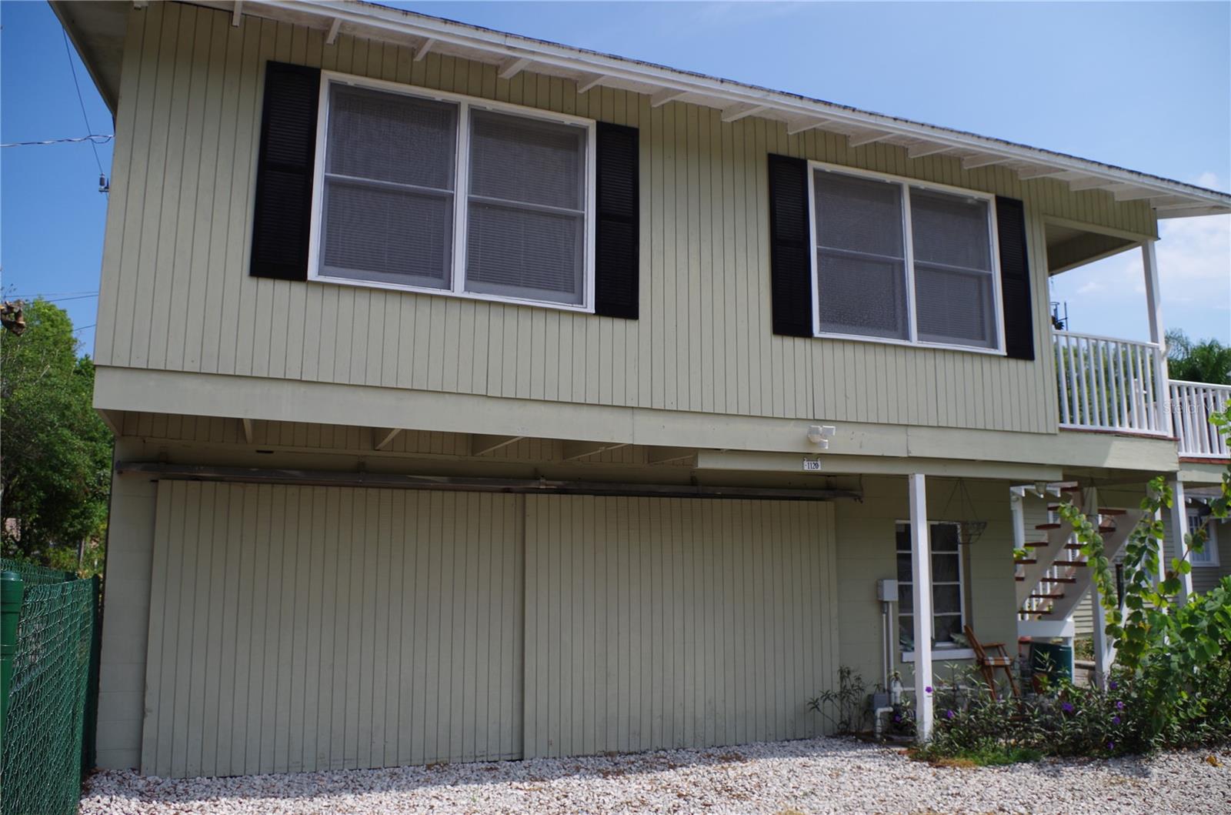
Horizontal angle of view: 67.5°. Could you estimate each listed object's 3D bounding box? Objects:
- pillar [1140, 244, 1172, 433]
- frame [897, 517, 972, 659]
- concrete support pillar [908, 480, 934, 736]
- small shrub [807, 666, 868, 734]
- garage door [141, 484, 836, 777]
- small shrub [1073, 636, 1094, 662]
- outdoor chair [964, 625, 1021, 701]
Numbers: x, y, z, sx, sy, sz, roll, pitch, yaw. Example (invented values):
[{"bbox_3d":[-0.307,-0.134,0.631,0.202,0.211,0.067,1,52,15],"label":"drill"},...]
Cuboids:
[{"bbox_3d":[5.254,-0.683,8.963,0.092,1.949,0.092,4,-10,-20],"label":"pillar"},{"bbox_3d":[3.197,1.835,9.324,0.859,1.379,0.110,4,-10,-20],"label":"frame"},{"bbox_3d":[2.518,1.641,7.567,0.092,2.190,0.092,4,-10,-20],"label":"concrete support pillar"},{"bbox_3d":[2.042,2.671,8.418,0.587,0.609,0.380,4,-10,-20],"label":"small shrub"},{"bbox_3d":[-0.663,1.806,7.769,5.871,2.183,0.100,4,-10,-20],"label":"garage door"},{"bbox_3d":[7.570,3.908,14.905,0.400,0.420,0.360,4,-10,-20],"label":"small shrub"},{"bbox_3d":[3.582,2.506,8.745,0.500,0.870,0.480,-3,-10,22],"label":"outdoor chair"}]

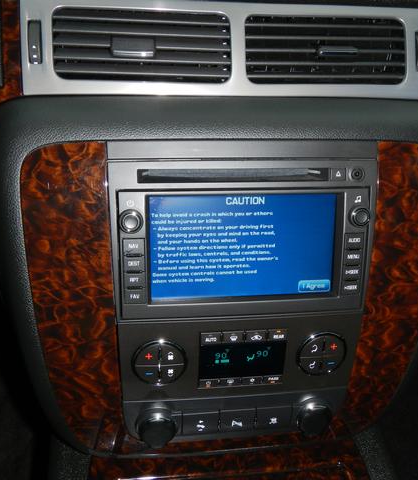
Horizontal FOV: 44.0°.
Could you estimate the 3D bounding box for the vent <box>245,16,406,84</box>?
[{"bbox_3d":[0.094,-0.153,0.429,0.136,0.058,0.025,-1,-2,-8],"label":"vent"}]

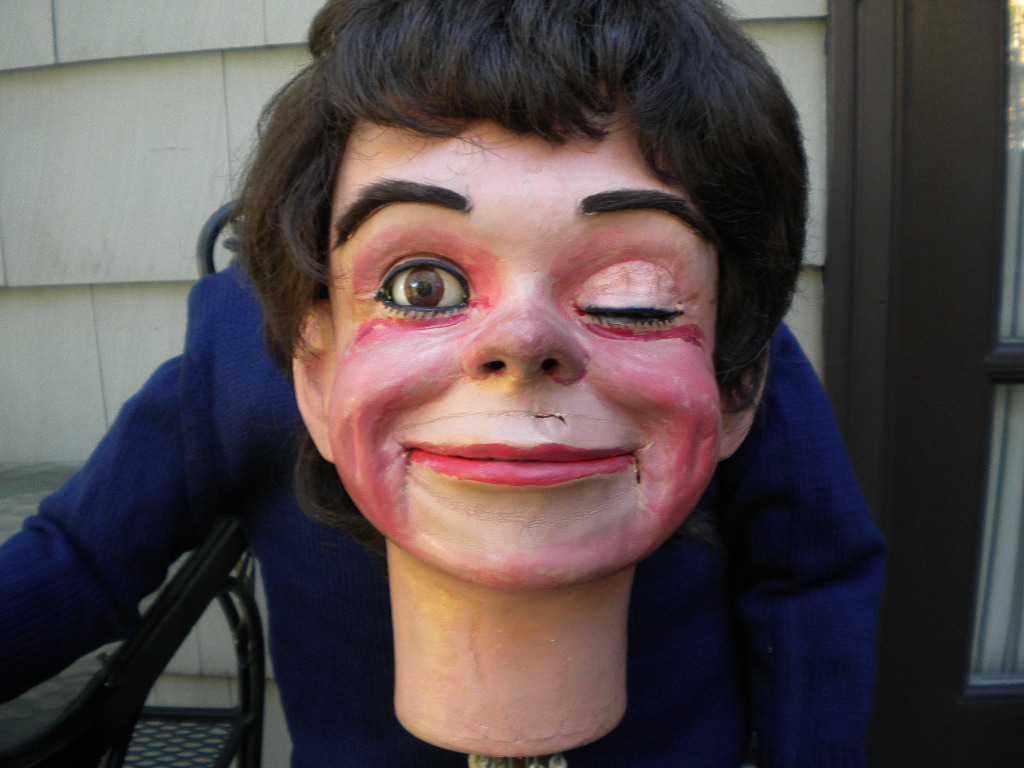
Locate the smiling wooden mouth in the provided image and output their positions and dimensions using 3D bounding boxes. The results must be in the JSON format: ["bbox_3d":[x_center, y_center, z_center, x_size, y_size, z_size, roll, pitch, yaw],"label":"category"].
[{"bbox_3d":[0.003,0.027,0.349,0.076,0.015,0.022,1,5,0],"label":"smiling wooden mouth"}]

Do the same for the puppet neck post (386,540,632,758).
[{"bbox_3d":[-0.001,0.092,0.402,0.090,0.068,0.090,1,8,0],"label":"puppet neck post"}]

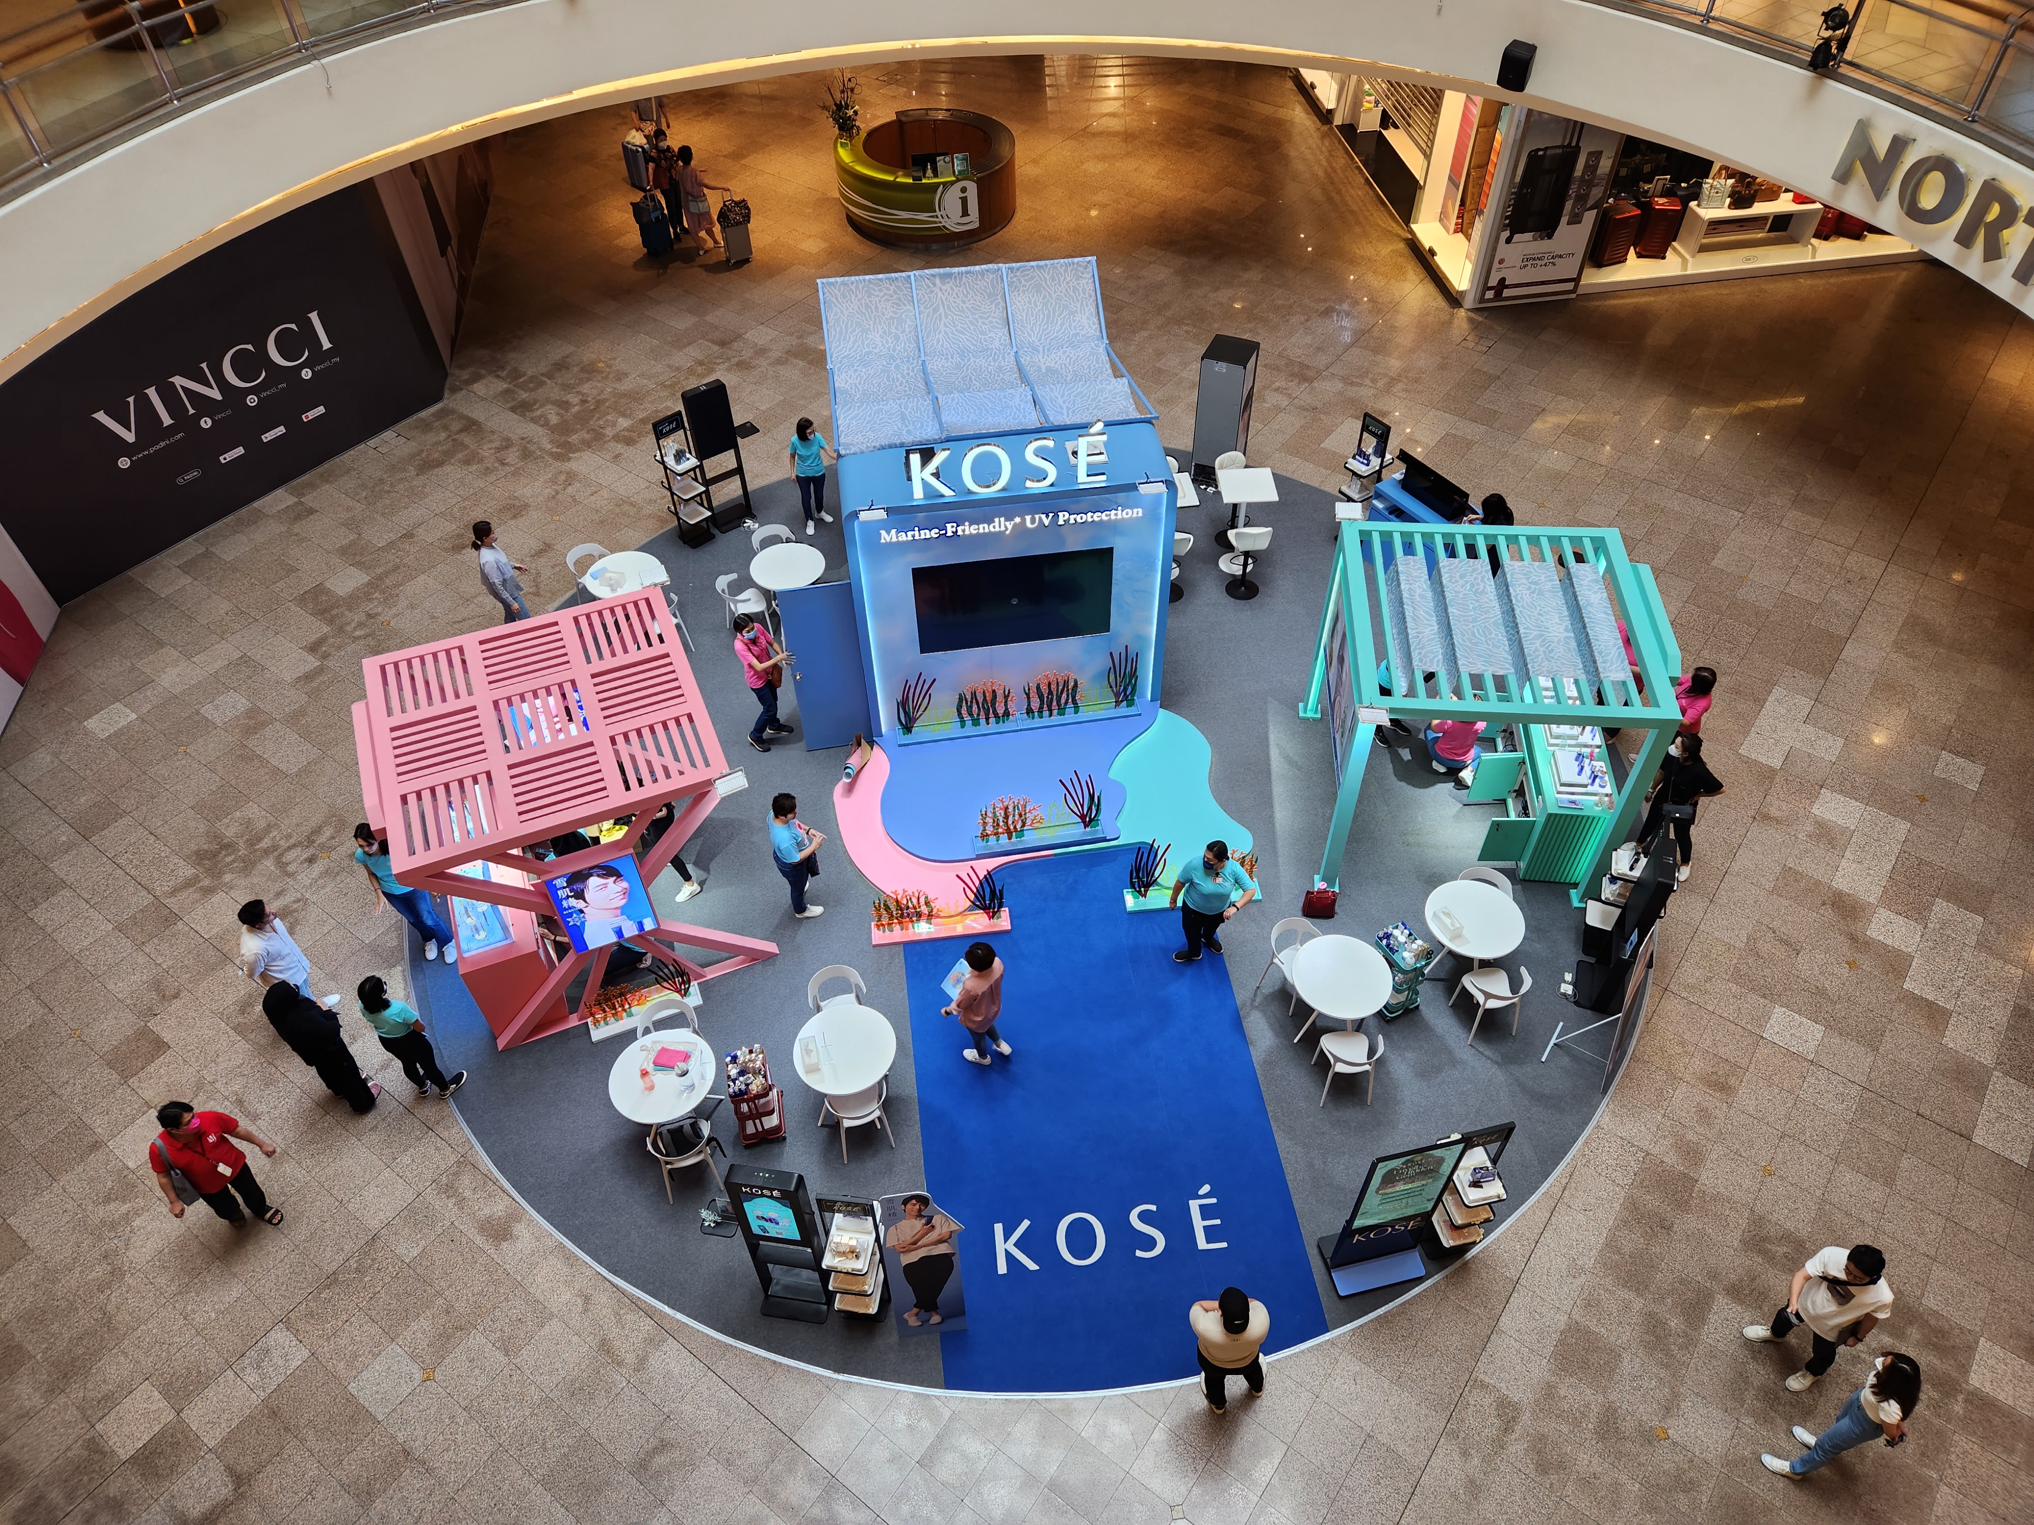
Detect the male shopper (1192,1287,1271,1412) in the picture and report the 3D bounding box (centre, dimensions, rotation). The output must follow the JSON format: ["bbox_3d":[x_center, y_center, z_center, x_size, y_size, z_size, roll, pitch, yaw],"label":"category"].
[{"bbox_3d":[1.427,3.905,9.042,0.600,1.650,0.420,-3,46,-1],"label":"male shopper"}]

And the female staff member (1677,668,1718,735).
[{"bbox_3d":[6.363,-0.306,12.924,0.400,1.590,0.500,-3,46,-1],"label":"female staff member"}]

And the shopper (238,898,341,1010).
[{"bbox_3d":[-5.999,1.643,11.140,0.480,1.650,0.520,-33,54,-26],"label":"shopper"}]

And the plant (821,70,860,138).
[{"bbox_3d":[-2.818,-10.406,21.393,0.560,0.980,0.540,-2,46,0],"label":"plant"}]

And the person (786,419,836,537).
[{"bbox_3d":[-2.345,-3.332,15.553,0.520,1.480,0.360,-15,49,-12],"label":"person"}]

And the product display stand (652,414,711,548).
[{"bbox_3d":[-3.860,-3.271,15.672,0.380,1.660,0.450,-34,55,-27],"label":"product display stand"}]

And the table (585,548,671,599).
[{"bbox_3d":[-4.245,-1.779,14.942,0.800,0.740,0.800,-2,46,0],"label":"table"}]

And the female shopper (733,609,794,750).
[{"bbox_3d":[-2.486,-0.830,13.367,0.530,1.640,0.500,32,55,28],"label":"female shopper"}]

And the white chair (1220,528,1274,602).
[{"bbox_3d":[2.551,-2.307,15.067,0.480,1.000,0.470,0,46,2],"label":"white chair"}]

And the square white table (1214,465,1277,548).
[{"bbox_3d":[2.635,-2.764,15.724,0.610,1.100,0.620,-2,46,0],"label":"square white table"}]

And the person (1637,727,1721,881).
[{"bbox_3d":[5.997,0.396,12.241,0.620,1.630,0.420,16,49,17],"label":"person"}]

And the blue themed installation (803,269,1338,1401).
[{"bbox_3d":[0.128,-0.631,11.911,3.900,3.100,10.700,-6,48,-4],"label":"blue themed installation"}]

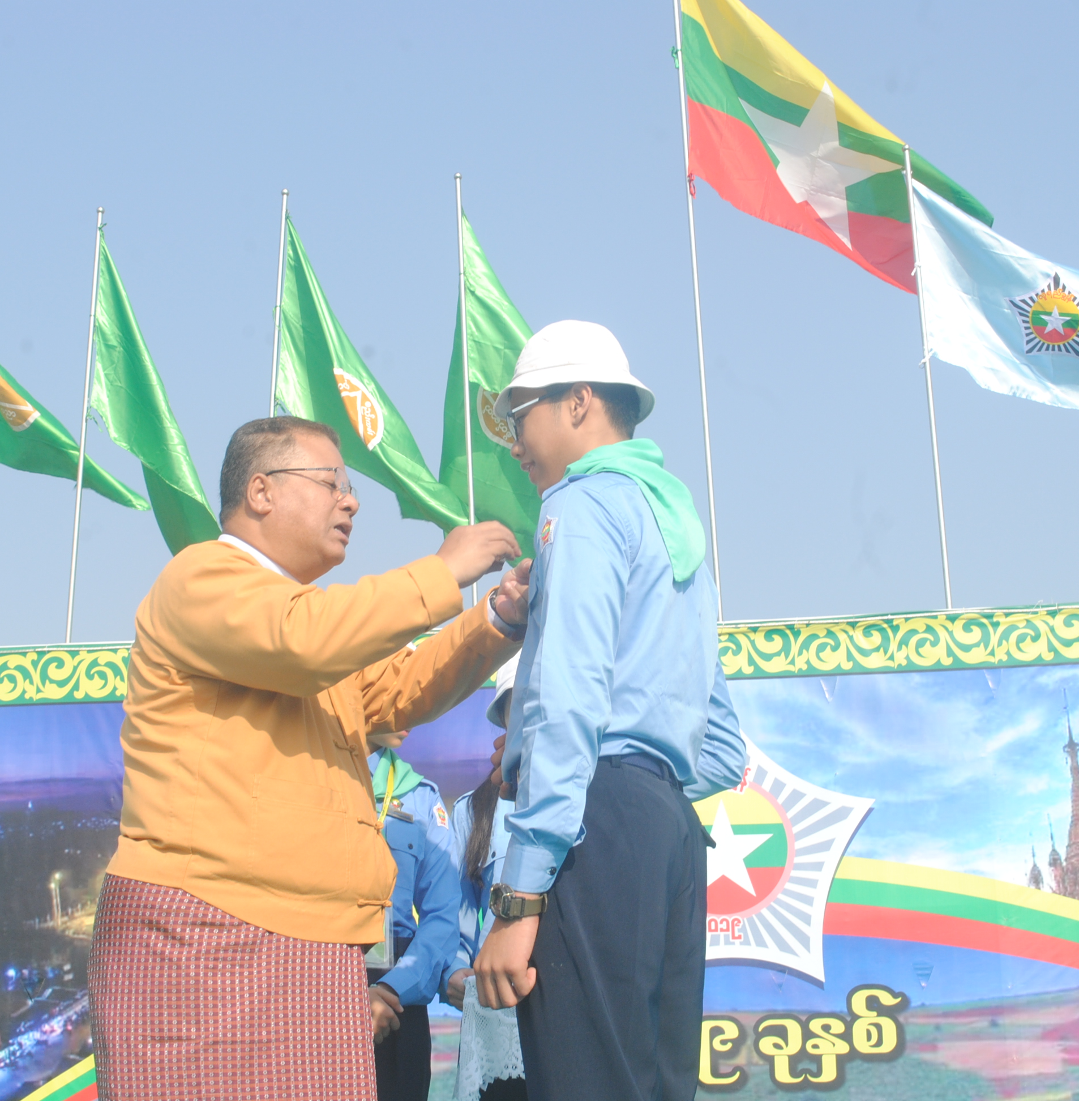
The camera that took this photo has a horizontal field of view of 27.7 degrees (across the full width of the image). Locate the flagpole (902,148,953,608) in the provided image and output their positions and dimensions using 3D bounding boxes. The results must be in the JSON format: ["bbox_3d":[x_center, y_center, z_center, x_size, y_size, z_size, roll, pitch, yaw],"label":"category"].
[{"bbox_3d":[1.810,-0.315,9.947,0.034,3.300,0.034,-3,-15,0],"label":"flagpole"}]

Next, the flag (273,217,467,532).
[{"bbox_3d":[-0.809,-0.847,10.605,0.900,1.550,0.350,2,-15,-11],"label":"flag"}]

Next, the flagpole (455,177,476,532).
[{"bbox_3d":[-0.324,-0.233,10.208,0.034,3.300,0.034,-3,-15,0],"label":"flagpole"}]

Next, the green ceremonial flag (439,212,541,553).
[{"bbox_3d":[-0.193,-0.775,10.470,0.550,1.700,0.450,2,-15,-11],"label":"green ceremonial flag"}]

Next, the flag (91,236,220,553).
[{"bbox_3d":[-1.851,-0.729,10.695,0.620,1.620,0.380,2,-15,-11],"label":"flag"}]

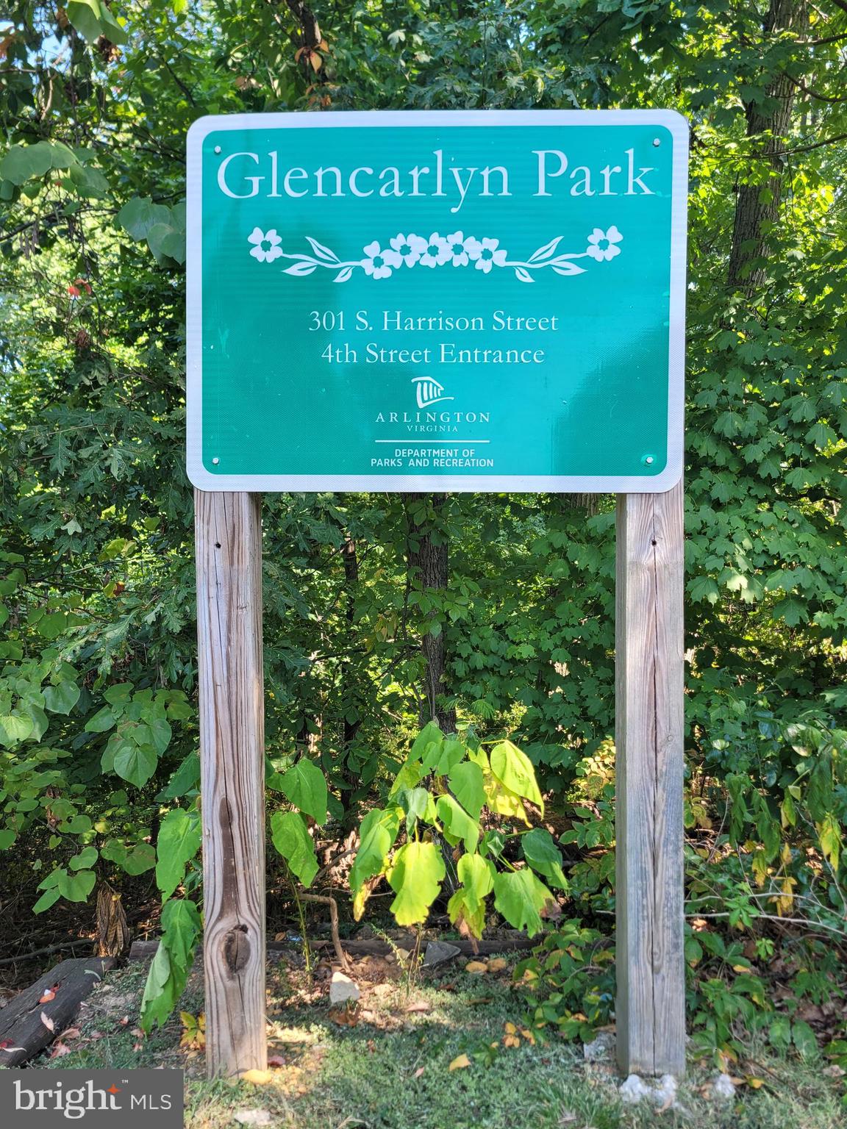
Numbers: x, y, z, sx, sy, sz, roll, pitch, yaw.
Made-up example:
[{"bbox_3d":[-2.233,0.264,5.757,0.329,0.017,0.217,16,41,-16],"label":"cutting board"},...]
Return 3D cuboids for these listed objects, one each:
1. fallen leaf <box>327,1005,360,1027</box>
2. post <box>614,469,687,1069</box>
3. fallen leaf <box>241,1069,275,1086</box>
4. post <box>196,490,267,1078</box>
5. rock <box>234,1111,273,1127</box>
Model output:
[{"bbox_3d":[-0.222,1.249,2.345,0.085,0.030,0.055,0,1,0],"label":"fallen leaf"},{"bbox_3d":[0.570,0.098,2.133,0.139,2.320,0.139,0,1,2],"label":"post"},{"bbox_3d":[-0.408,1.260,2.084,0.074,0.015,0.042,0,1,0],"label":"fallen leaf"},{"bbox_3d":[-0.486,0.106,2.170,0.139,2.353,0.139,-1,1,2],"label":"post"},{"bbox_3d":[-0.389,1.268,1.942,0.092,0.028,0.052,-1,1,2],"label":"rock"}]

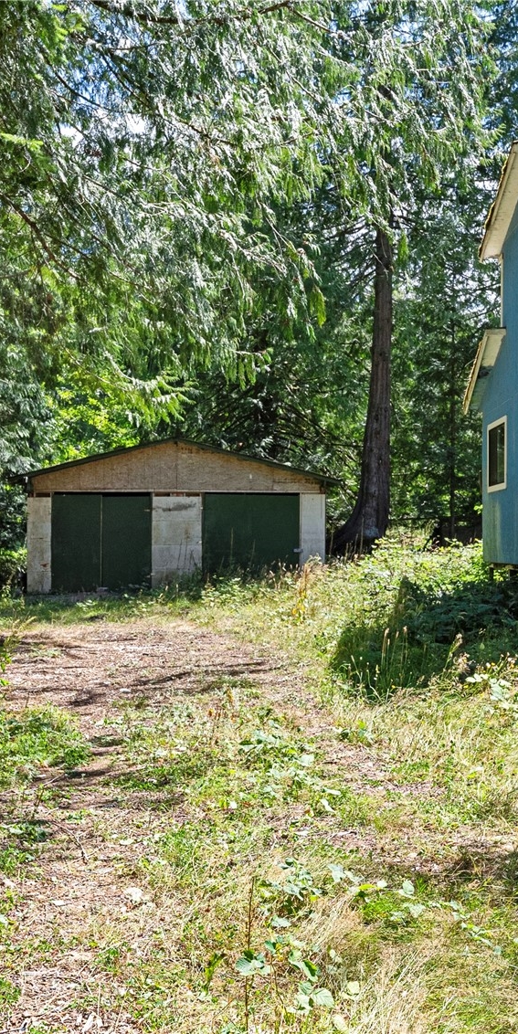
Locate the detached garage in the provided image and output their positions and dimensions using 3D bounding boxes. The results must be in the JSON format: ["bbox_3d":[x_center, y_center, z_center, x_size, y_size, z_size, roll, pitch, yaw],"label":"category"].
[{"bbox_3d":[-2.200,0.060,28.800,7.900,3.750,7.400,0,-1,-2],"label":"detached garage"}]

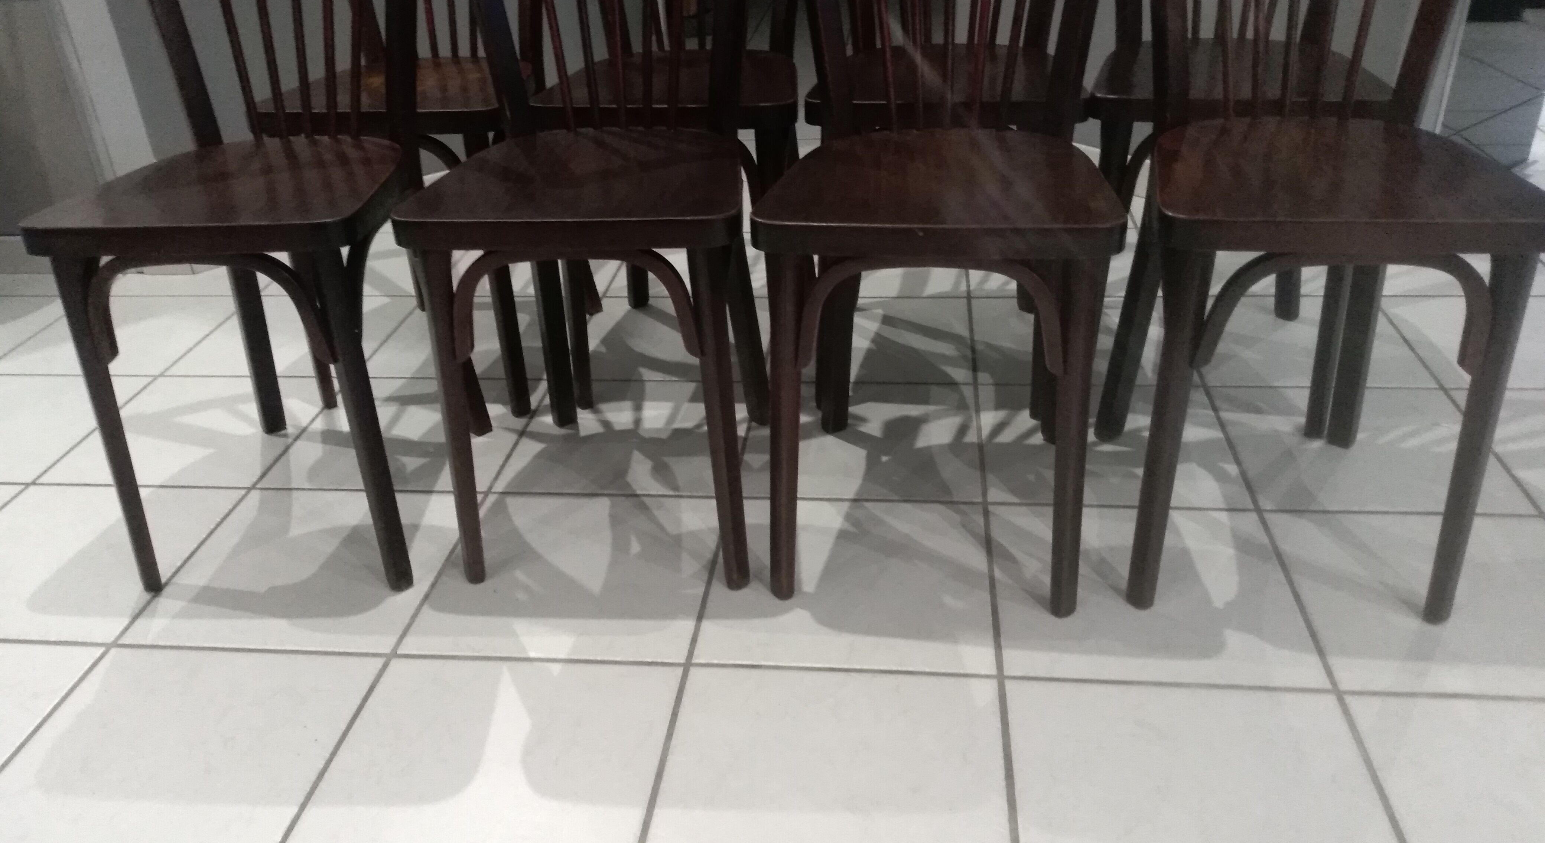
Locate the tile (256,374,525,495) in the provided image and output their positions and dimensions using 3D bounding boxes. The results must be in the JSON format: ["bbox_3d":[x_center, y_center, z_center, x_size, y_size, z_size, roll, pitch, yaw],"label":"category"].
[{"bbox_3d":[-0.545,0.018,1.764,0.336,0.010,0.327,1,30,7],"label":"tile"}]

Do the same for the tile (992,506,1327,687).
[{"bbox_3d":[0.431,0.197,1.358,0.336,0.010,0.327,1,30,7],"label":"tile"}]

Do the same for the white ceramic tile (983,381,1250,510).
[{"bbox_3d":[0.468,0.031,1.641,0.336,0.010,0.327,1,30,7],"label":"white ceramic tile"}]

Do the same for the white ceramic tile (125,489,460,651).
[{"bbox_3d":[-0.582,0.184,1.481,0.336,0.010,0.327,1,30,7],"label":"white ceramic tile"}]

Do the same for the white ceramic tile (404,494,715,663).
[{"bbox_3d":[-0.244,0.189,1.440,0.336,0.010,0.327,1,30,7],"label":"white ceramic tile"}]

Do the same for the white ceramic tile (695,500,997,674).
[{"bbox_3d":[0.093,0.193,1.399,0.336,0.010,0.327,1,30,7],"label":"white ceramic tile"}]

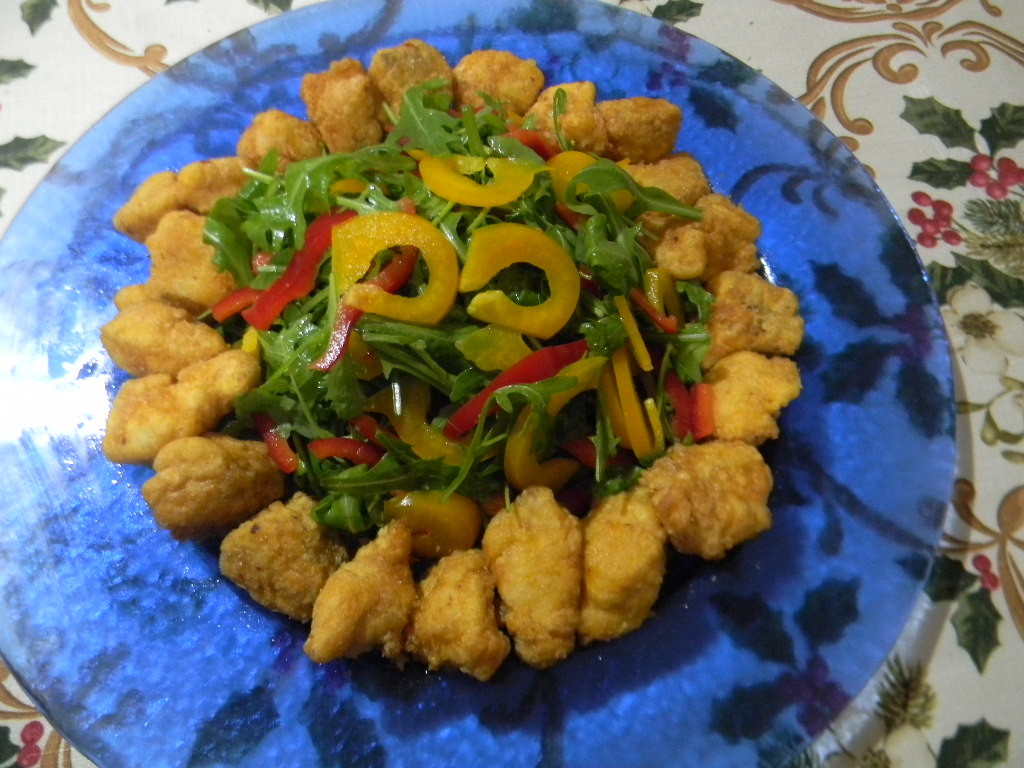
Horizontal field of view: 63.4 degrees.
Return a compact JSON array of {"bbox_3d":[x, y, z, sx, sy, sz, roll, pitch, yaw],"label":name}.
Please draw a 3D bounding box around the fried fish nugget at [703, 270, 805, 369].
[{"bbox_3d":[0.091,-0.025,0.314,0.036,0.027,0.033,-4,64,-2],"label":"fried fish nugget"}]

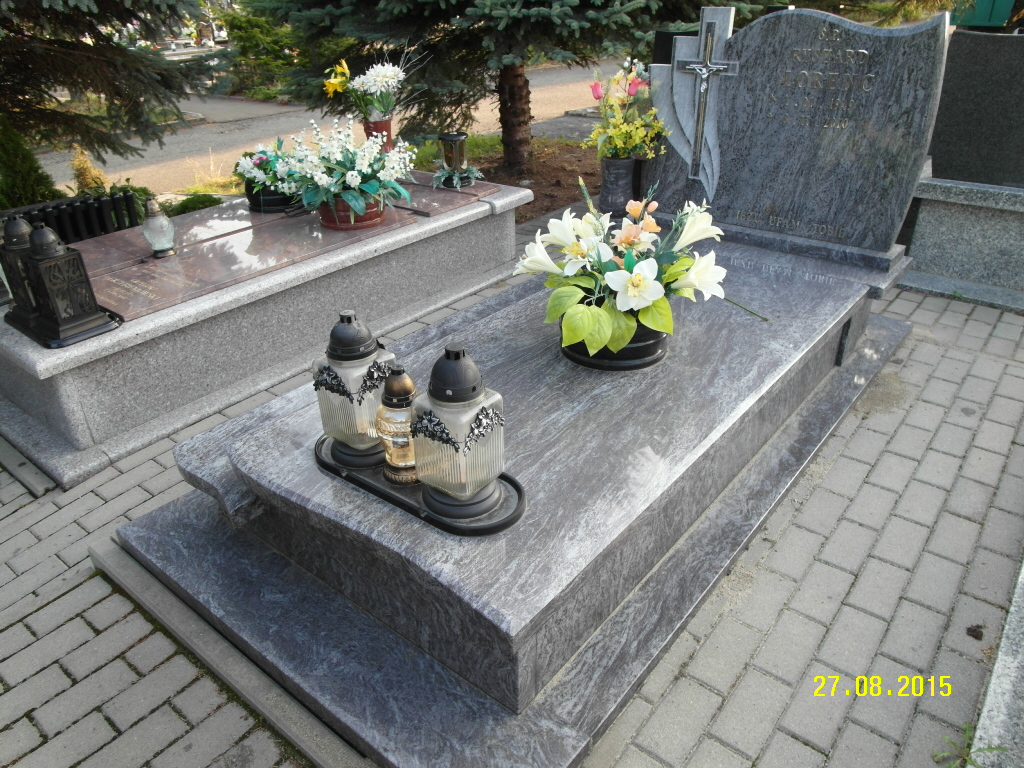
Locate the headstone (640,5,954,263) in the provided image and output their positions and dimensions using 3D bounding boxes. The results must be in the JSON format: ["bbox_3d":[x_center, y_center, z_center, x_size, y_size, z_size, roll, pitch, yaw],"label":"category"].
[{"bbox_3d":[1.071,-1.041,2.934,1.140,0.910,0.190,19,35,33],"label":"headstone"}]

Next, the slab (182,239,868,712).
[{"bbox_3d":[0.227,-0.003,2.303,1.110,0.225,2.050,19,35,34],"label":"slab"}]

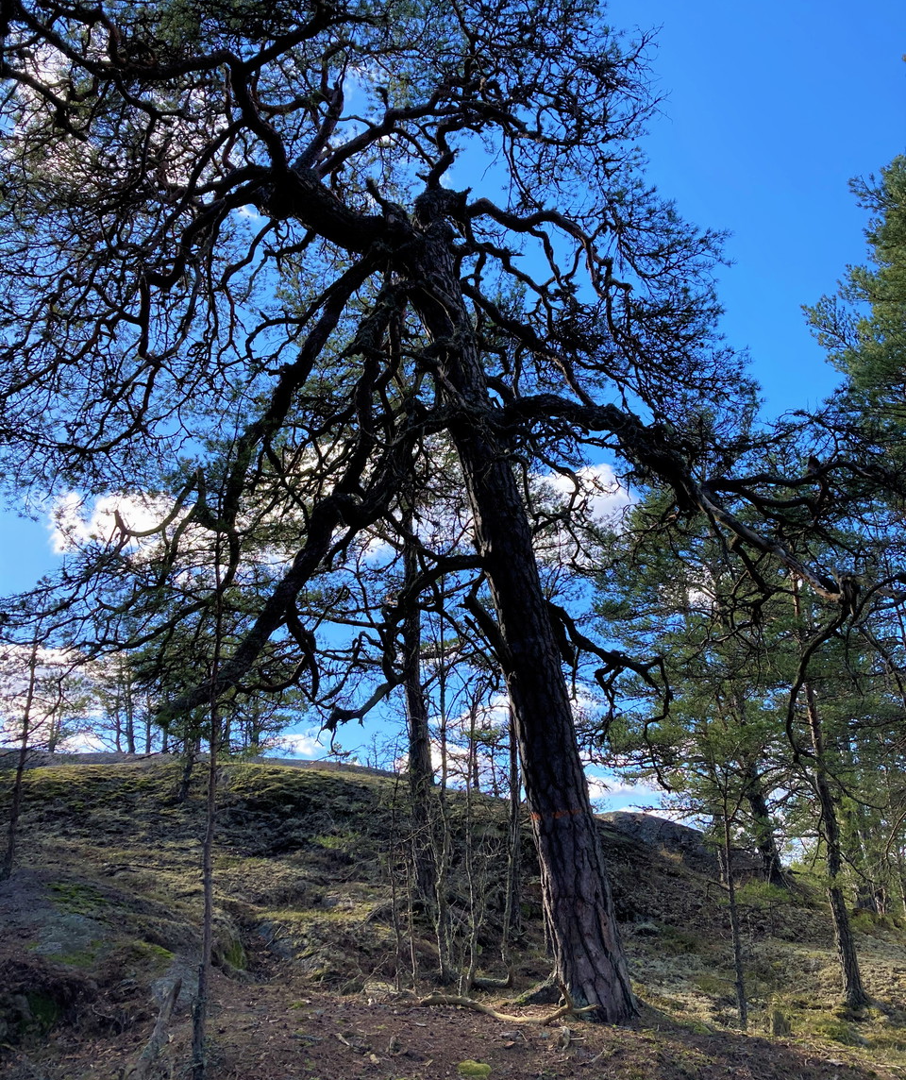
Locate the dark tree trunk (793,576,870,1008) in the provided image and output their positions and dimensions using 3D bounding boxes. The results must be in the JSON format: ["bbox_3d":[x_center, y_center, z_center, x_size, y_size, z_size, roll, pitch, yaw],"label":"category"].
[{"bbox_3d":[4.345,2.835,11.472,0.300,4.790,0.300,-2,-17,-1],"label":"dark tree trunk"}]

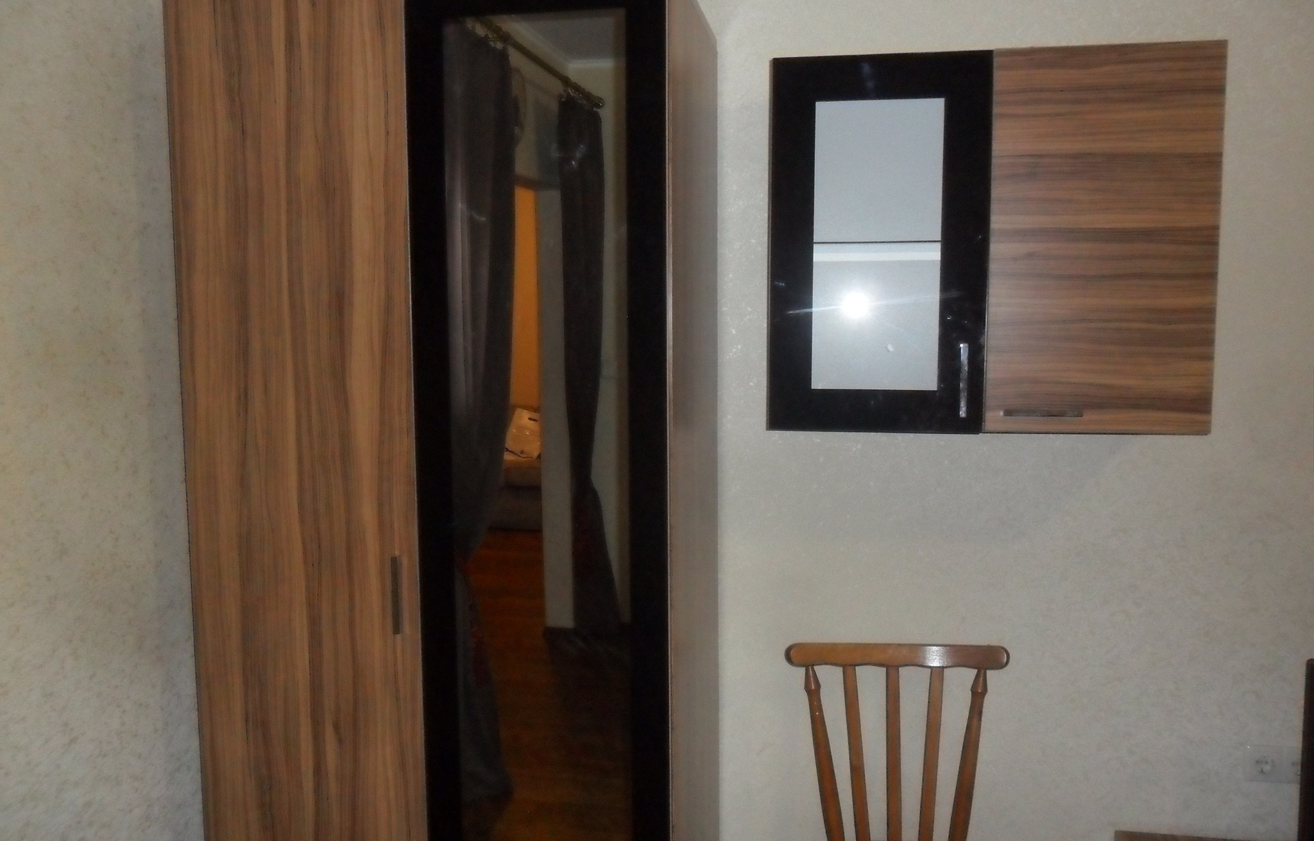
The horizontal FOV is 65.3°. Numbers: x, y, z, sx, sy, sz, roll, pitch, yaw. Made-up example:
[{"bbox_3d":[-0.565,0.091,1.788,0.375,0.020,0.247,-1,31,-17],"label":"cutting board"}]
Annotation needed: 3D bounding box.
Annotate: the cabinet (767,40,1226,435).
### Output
[{"bbox_3d":[0.635,-0.339,2.036,0.800,0.700,0.300,1,6,10],"label":"cabinet"}]

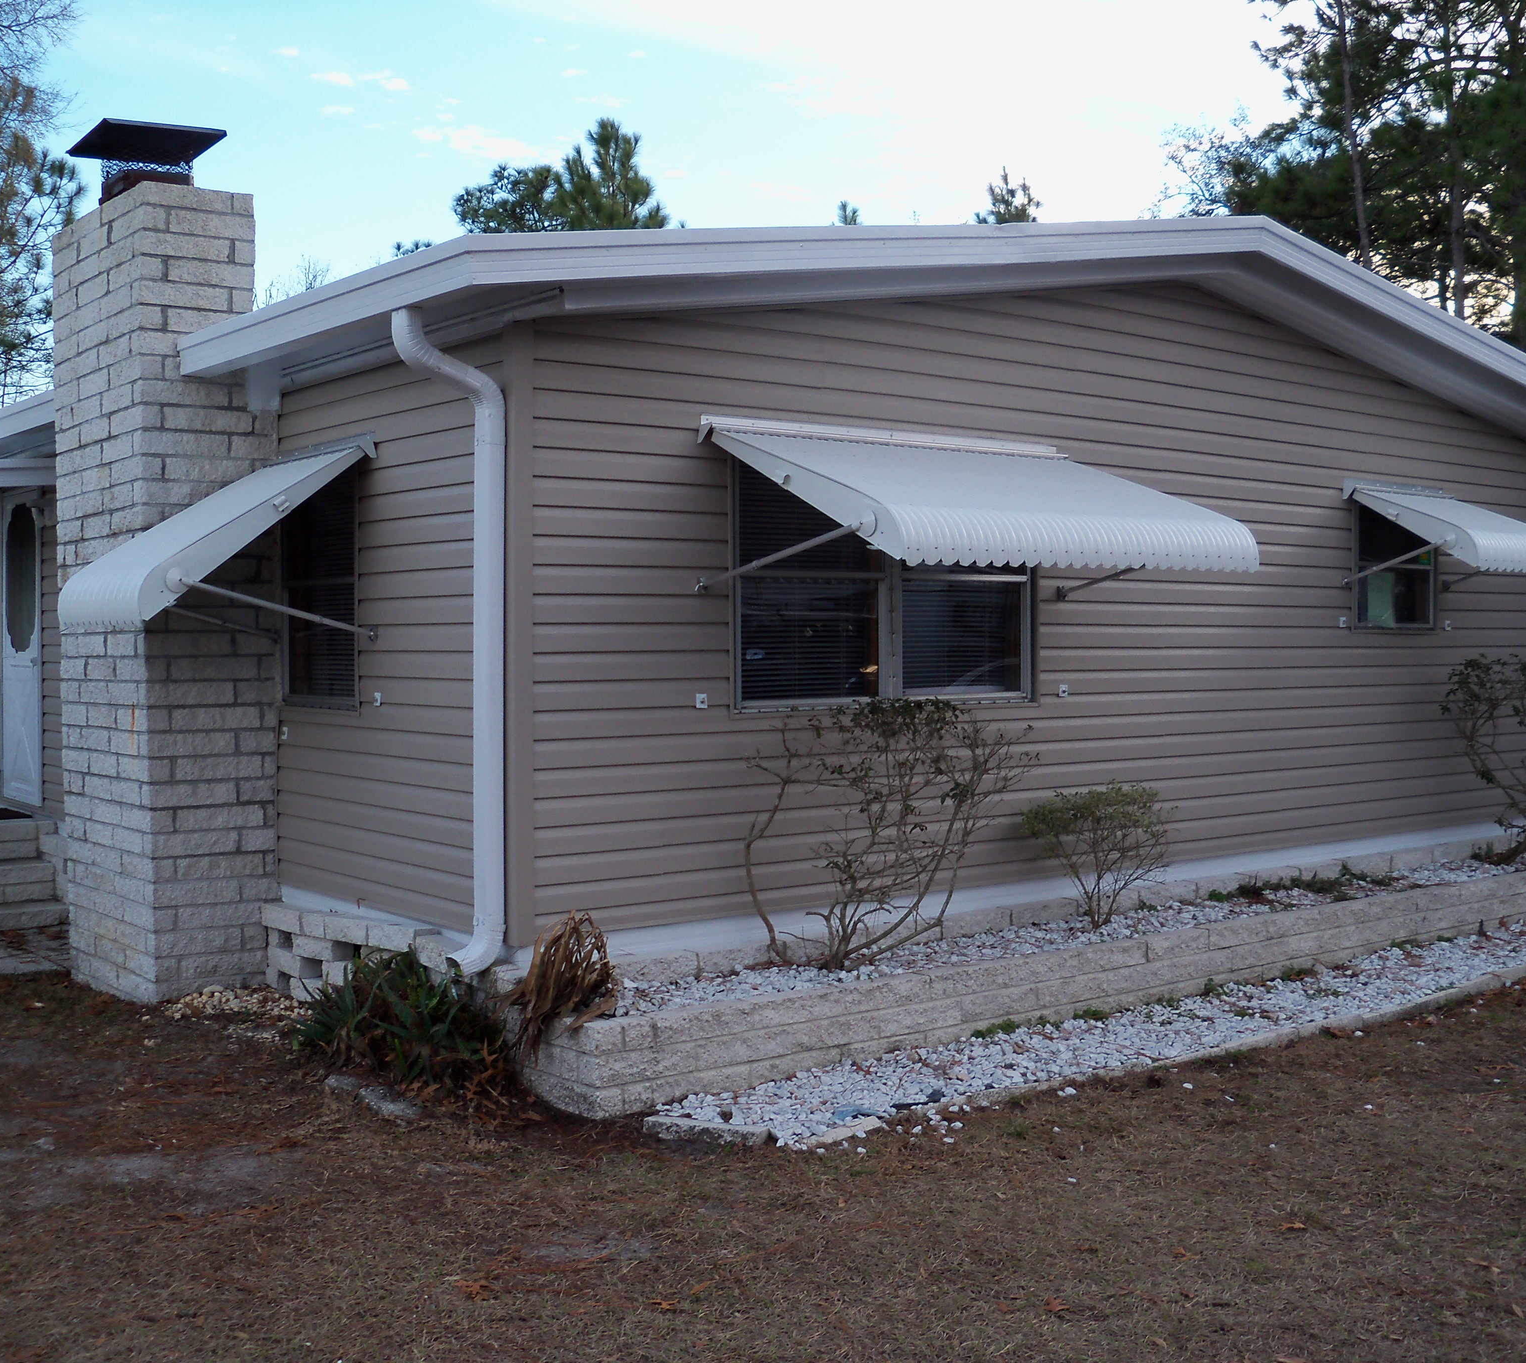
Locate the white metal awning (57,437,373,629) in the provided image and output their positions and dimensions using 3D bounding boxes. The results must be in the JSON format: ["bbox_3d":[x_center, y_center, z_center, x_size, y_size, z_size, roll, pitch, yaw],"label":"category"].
[{"bbox_3d":[-2.145,-0.577,7.197,0.916,0.752,0.980,-1,2,-38],"label":"white metal awning"}]

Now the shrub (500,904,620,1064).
[{"bbox_3d":[-0.687,0.987,6.001,0.386,0.495,0.376,-1,2,-38],"label":"shrub"}]

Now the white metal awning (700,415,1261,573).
[{"bbox_3d":[0.875,-0.692,6.901,1.980,0.574,1.044,-1,2,-38],"label":"white metal awning"}]

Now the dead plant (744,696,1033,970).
[{"bbox_3d":[0.492,0.545,6.815,1.129,1.010,0.713,-1,2,-38],"label":"dead plant"}]

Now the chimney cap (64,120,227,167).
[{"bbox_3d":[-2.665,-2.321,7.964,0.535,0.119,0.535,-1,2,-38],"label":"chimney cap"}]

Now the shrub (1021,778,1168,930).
[{"bbox_3d":[1.368,0.719,7.568,0.614,0.614,0.594,0,1,0],"label":"shrub"}]

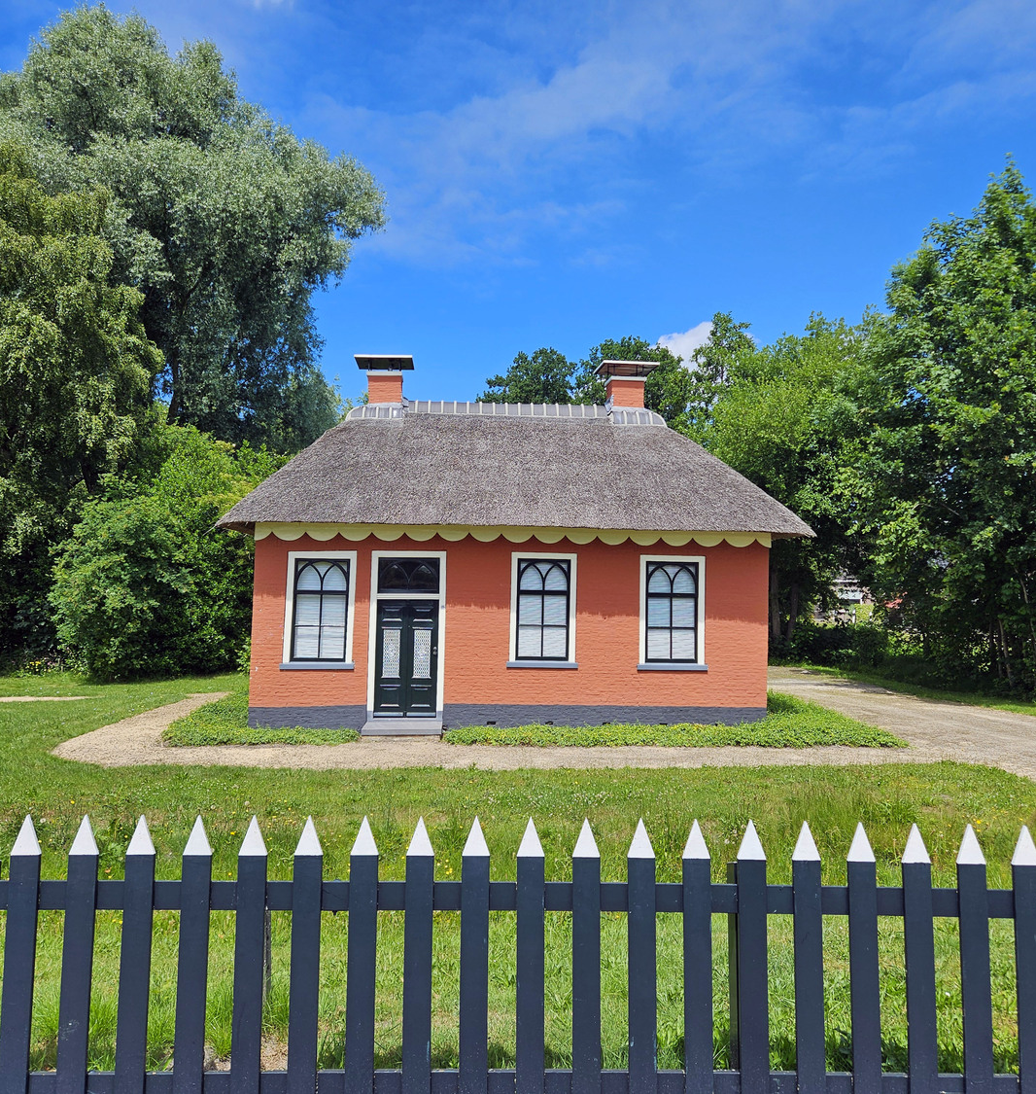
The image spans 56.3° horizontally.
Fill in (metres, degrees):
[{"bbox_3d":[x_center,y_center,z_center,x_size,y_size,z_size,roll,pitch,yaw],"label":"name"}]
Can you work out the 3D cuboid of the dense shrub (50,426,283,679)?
[{"bbox_3d":[-10.341,0.131,28.373,6.900,7.470,5.600,1,-5,0],"label":"dense shrub"}]

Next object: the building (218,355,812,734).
[{"bbox_3d":[-0.147,-0.201,18.074,9.590,6.750,5.300,1,-5,-5],"label":"building"}]

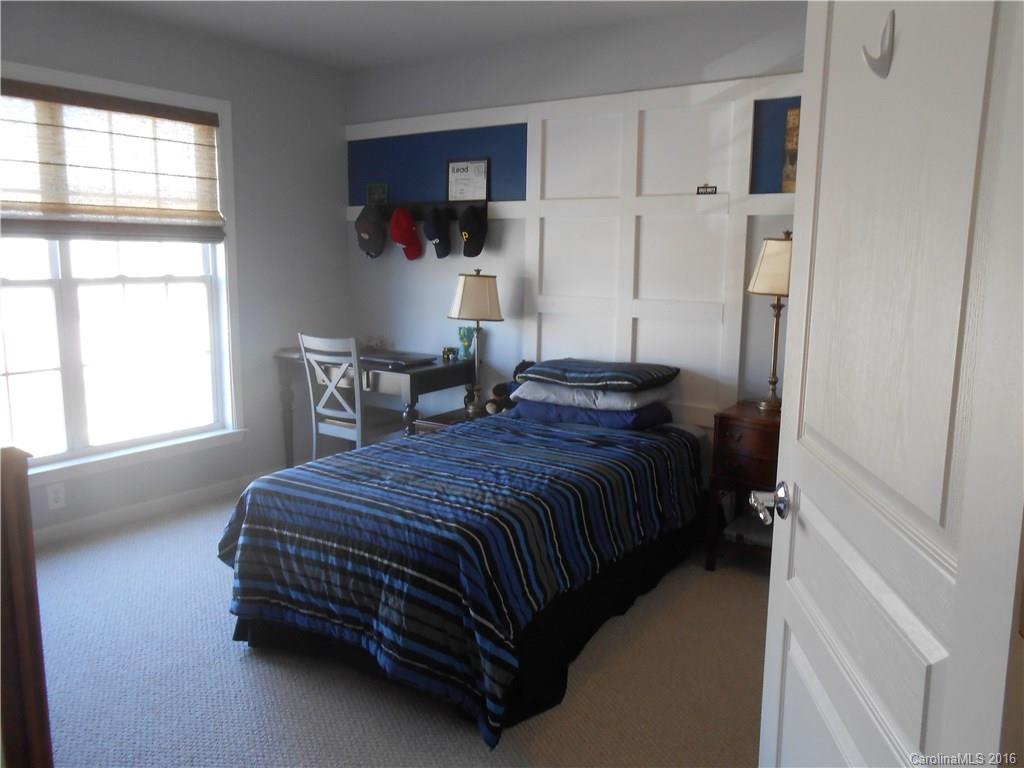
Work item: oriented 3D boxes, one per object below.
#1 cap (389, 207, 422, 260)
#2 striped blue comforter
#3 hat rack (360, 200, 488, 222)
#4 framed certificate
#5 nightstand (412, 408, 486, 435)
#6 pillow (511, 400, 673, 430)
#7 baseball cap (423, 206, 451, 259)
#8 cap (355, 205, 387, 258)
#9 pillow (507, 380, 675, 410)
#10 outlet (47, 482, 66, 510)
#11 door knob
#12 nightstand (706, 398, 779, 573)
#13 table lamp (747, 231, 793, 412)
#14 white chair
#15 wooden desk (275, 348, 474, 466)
[{"bbox_3d":[-0.620,-0.882,4.478,0.170,0.280,0.130,7,26,34],"label":"cap"},{"bbox_3d":[-0.070,0.550,2.984,1.160,0.550,1.700,7,11,34],"label":"striped blue comforter"},{"bbox_3d":[-0.523,-0.977,4.377,0.880,0.100,0.090,7,11,34],"label":"hat rack"},{"bbox_3d":[-0.236,-1.105,4.167,0.290,0.235,0.030,7,11,34],"label":"framed certificate"},{"bbox_3d":[-0.204,0.445,4.024,0.420,0.530,0.520,7,11,34],"label":"nightstand"},{"bbox_3d":[0.396,0.090,3.775,0.670,0.120,0.420,7,12,34],"label":"pillow"},{"bbox_3d":[-0.421,-0.861,4.343,0.170,0.280,0.130,7,18,34],"label":"baseball cap"},{"bbox_3d":[-0.853,-0.919,4.634,0.170,0.280,0.130,7,16,34],"label":"cap"},{"bbox_3d":[0.390,0.047,3.544,0.640,0.120,0.450,6,11,28],"label":"pillow"},{"bbox_3d":[-2.108,0.521,3.563,0.008,0.116,0.073,7,12,34],"label":"outlet"},{"bbox_3d":[0.462,0.219,1.377,0.062,0.066,0.138,1,10,5],"label":"door knob"},{"bbox_3d":[1.139,0.479,3.361,0.455,0.701,0.356,7,12,34],"label":"nightstand"},{"bbox_3d":[1.151,-0.263,3.307,0.280,0.779,0.280,7,12,34],"label":"table lamp"},{"bbox_3d":[-0.904,0.181,4.304,0.430,0.935,0.480,6,11,28],"label":"white chair"},{"bbox_3d":[-0.785,0.229,4.494,0.996,0.770,0.651,7,12,34],"label":"wooden desk"}]

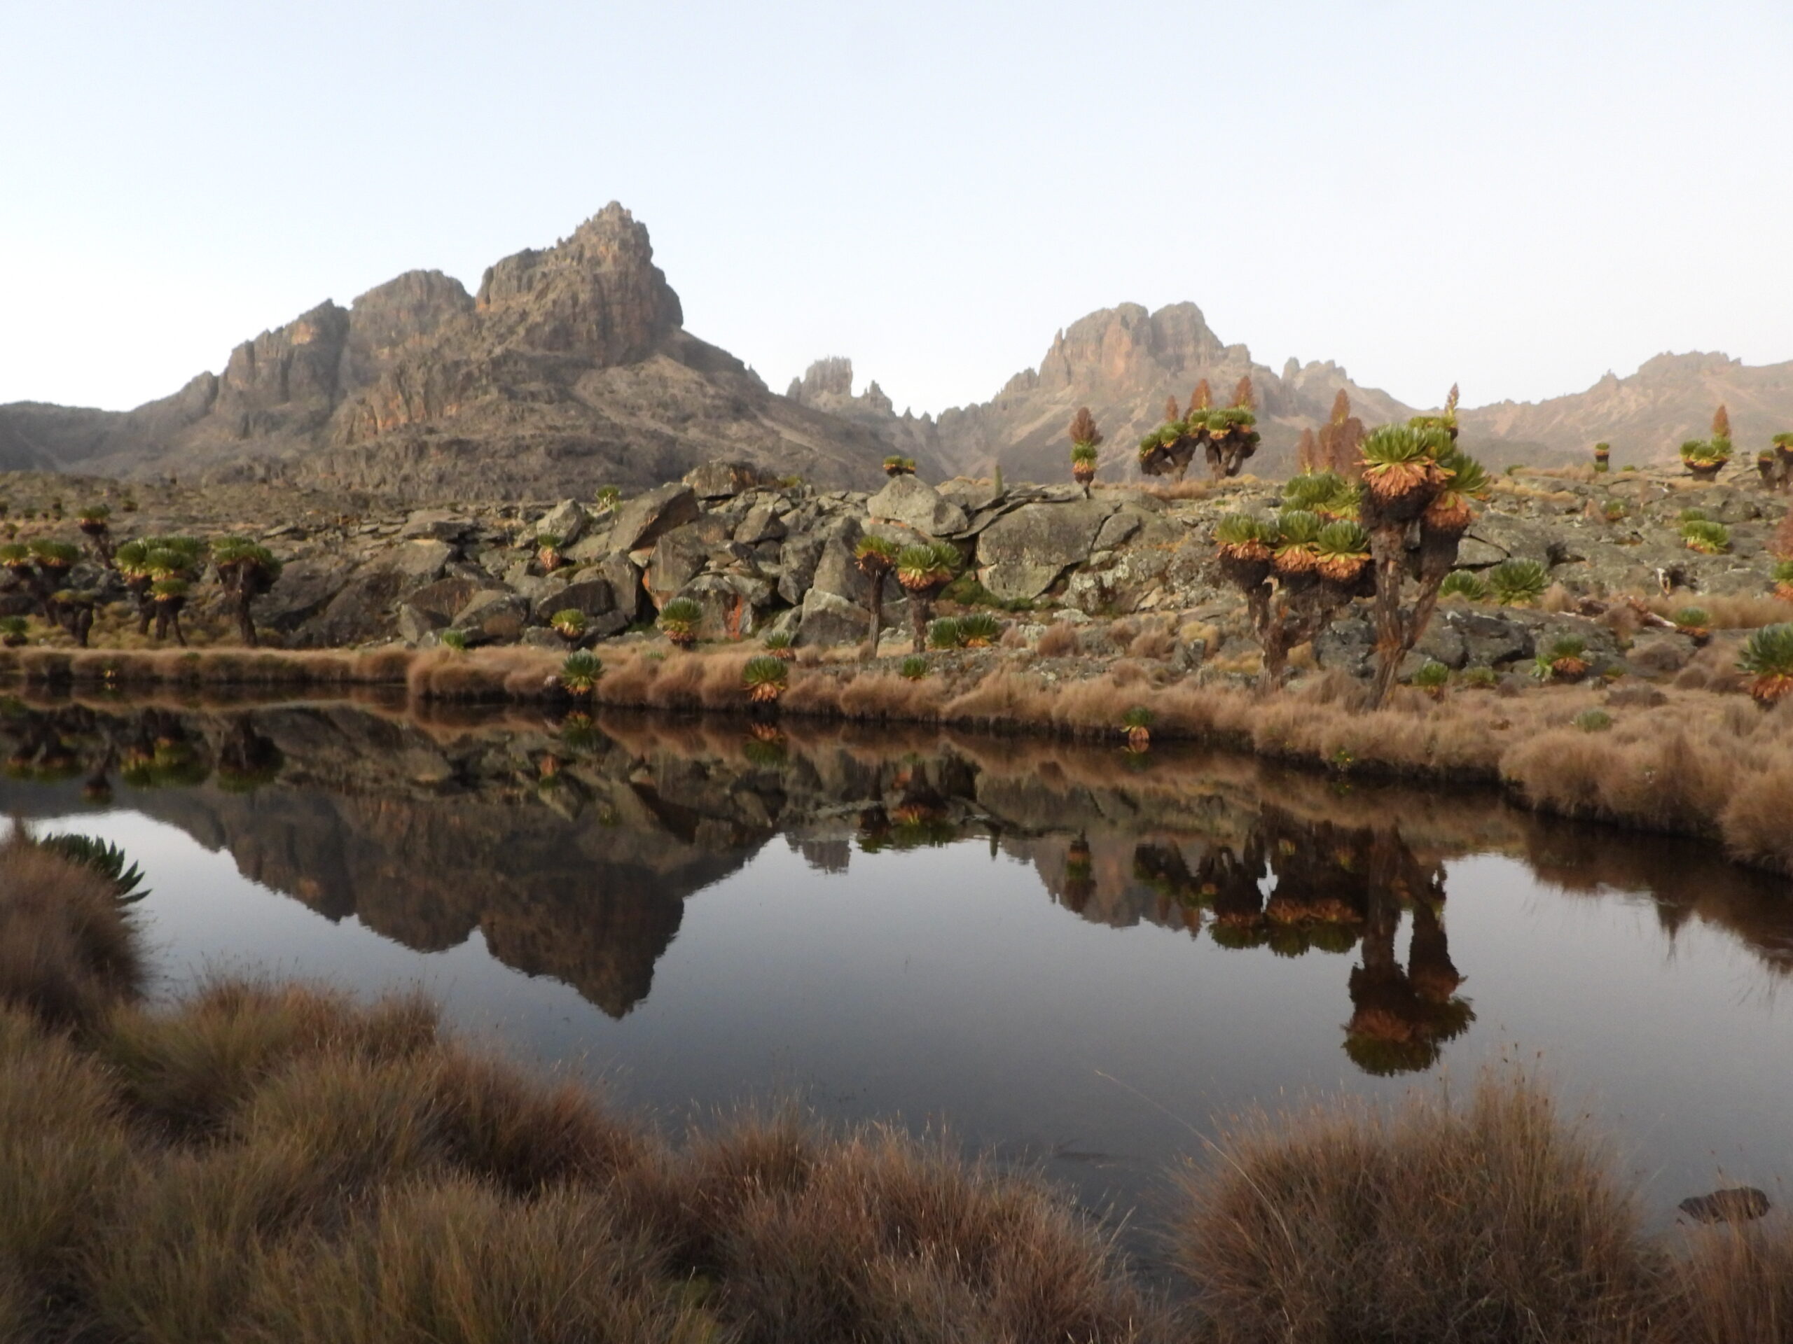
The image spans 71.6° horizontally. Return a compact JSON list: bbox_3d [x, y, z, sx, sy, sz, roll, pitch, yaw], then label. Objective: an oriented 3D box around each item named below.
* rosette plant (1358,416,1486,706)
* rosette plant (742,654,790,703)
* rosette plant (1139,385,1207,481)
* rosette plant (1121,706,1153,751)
[{"bbox_3d":[6.744,-1.412,15.960,1.604,3.776,1.428,1,3,23],"label":"rosette plant"},{"bbox_3d":[-2.319,0.124,22.008,0.843,0.868,0.818,0,2,-6],"label":"rosette plant"},{"bbox_3d":[11.299,-9.751,50.904,2.754,4.072,2.352,1,3,12],"label":"rosette plant"},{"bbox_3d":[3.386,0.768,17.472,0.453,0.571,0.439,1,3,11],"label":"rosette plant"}]

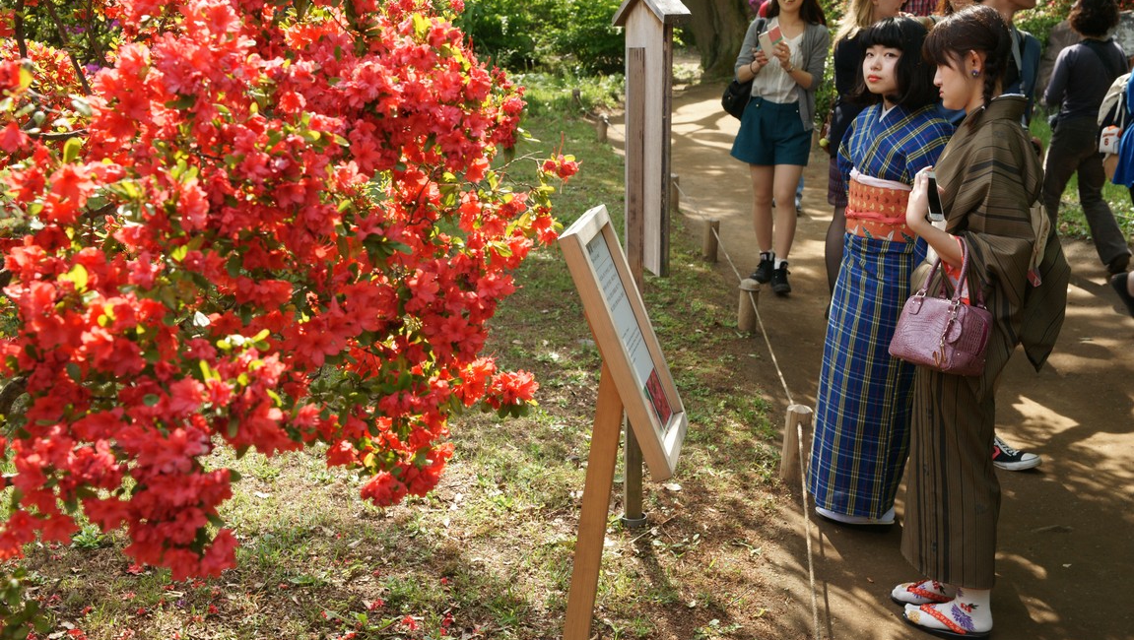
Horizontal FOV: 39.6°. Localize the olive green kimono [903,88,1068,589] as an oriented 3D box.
[{"bbox_3d":[1.075,0.077,3.998,0.420,1.300,0.520,6,15,24],"label":"olive green kimono"}]

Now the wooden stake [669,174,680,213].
[{"bbox_3d":[0.700,-0.825,10.299,0.080,0.240,0.080,0,14,0],"label":"wooden stake"}]

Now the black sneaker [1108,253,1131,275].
[{"bbox_3d":[2.890,-0.271,8.158,0.095,0.110,0.260,-2,-14,-10],"label":"black sneaker"}]

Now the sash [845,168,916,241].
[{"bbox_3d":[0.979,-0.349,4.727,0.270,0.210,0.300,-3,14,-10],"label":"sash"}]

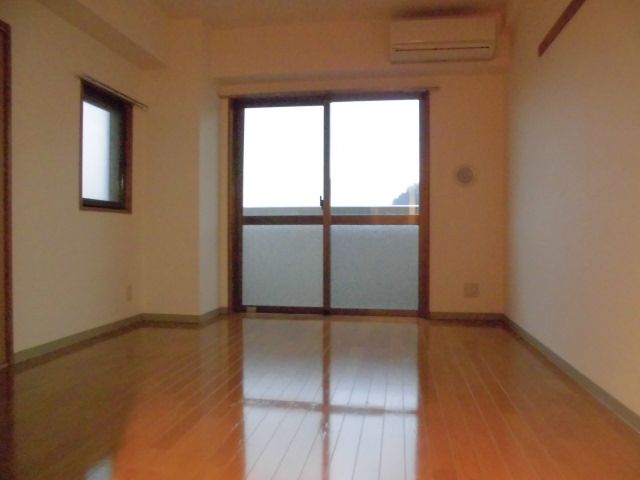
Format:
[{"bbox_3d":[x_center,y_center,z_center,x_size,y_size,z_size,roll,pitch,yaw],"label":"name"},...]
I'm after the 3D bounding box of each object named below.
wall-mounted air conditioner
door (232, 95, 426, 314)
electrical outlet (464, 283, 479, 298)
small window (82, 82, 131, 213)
[{"bbox_3d":[0.932,-1.528,3.712,0.775,0.268,0.200,0,0,9],"label":"wall-mounted air conditioner"},{"bbox_3d":[0.060,-0.297,4.155,1.740,1.920,0.110,0,0,9],"label":"door"},{"bbox_3d":[1.247,0.417,3.941,0.118,0.118,0.014,0,0,9],"label":"electrical outlet"},{"bbox_3d":[-1.517,-0.612,3.390,0.100,0.850,0.620,0,0,9],"label":"small window"}]

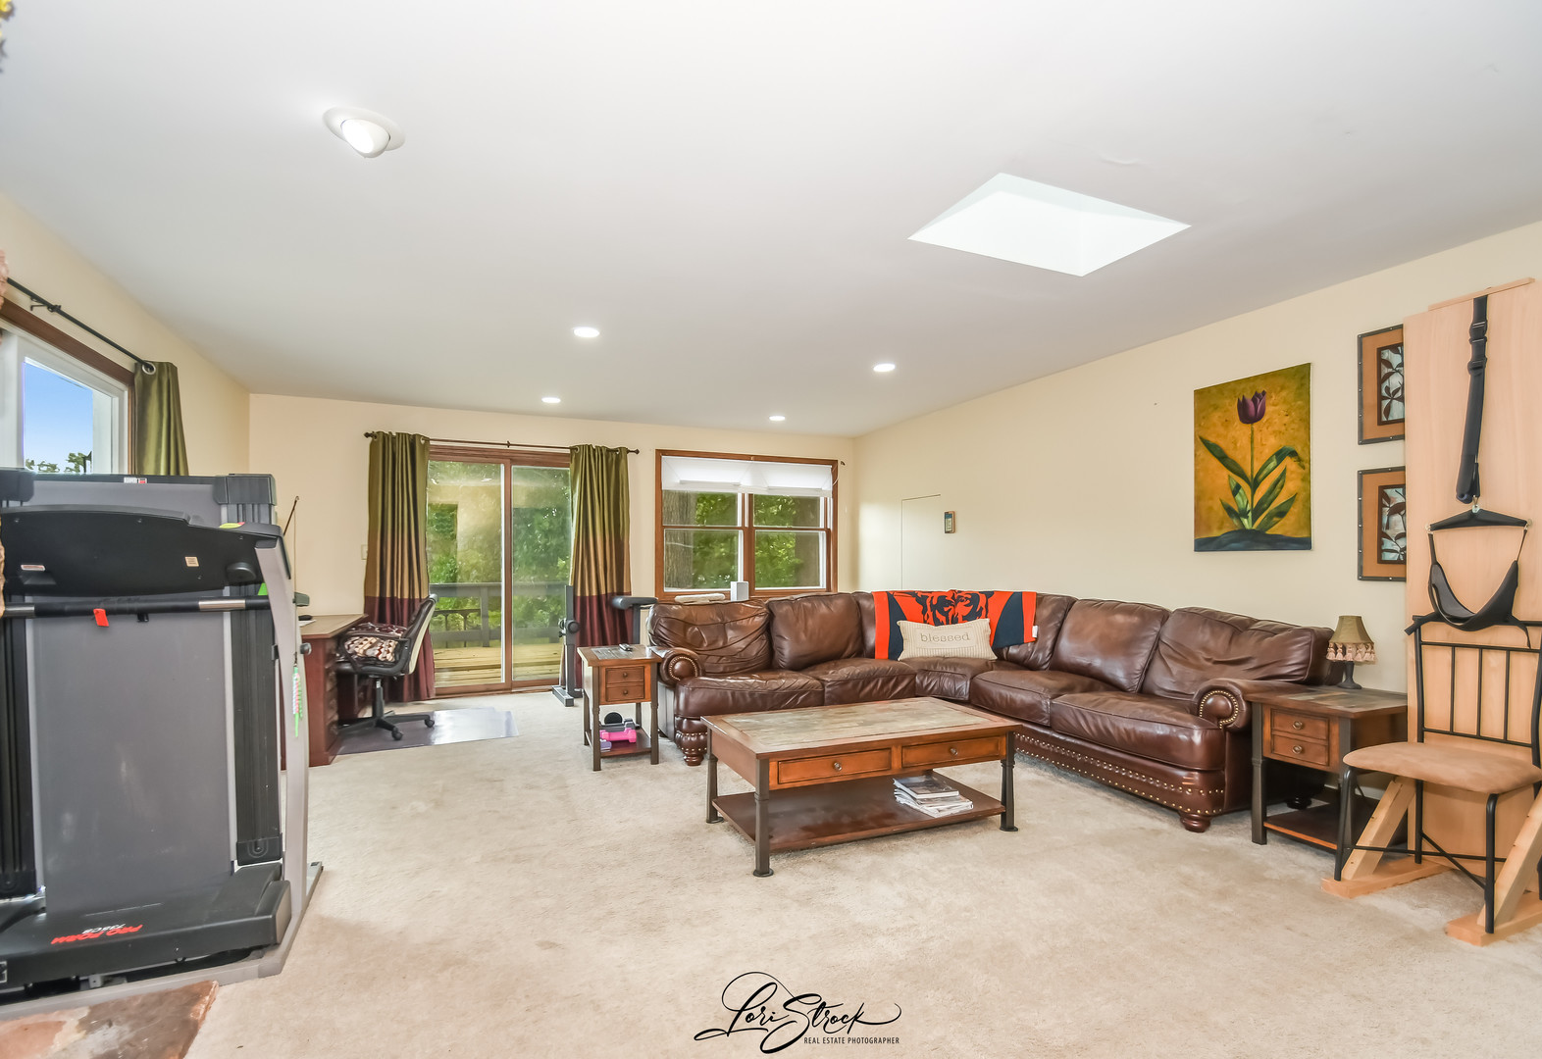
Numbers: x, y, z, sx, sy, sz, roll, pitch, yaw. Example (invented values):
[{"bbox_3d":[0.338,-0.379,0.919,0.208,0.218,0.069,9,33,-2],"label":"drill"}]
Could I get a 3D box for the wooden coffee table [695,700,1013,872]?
[{"bbox_3d":[0.393,1.069,2.918,1.230,0.450,0.660,0,-2,-22],"label":"wooden coffee table"}]

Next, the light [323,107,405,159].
[{"bbox_3d":[-1.230,-1.189,2.000,0.210,0.080,0.210,1,-3,-25],"label":"light"}]

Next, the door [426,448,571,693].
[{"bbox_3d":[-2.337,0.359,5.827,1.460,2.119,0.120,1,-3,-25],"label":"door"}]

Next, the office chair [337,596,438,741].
[{"bbox_3d":[-2.653,0.923,4.558,0.680,0.925,0.620,0,-2,-19],"label":"office chair"}]

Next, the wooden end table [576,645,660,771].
[{"bbox_3d":[-0.914,1.050,3.998,0.410,0.595,0.610,0,-2,-21],"label":"wooden end table"}]

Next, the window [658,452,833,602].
[{"bbox_3d":[-0.195,-0.030,6.850,2.038,1.466,0.110,1,-3,-25],"label":"window"}]

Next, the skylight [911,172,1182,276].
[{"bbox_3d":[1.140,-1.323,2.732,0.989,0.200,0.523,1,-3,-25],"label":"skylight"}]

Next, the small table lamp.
[{"bbox_3d":[2.458,0.521,2.823,0.155,0.300,0.155,1,-3,-25],"label":"small table lamp"}]

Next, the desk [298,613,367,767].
[{"bbox_3d":[-3.186,1.014,4.344,0.740,0.740,1.600,1,-3,-25],"label":"desk"}]

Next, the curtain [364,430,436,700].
[{"bbox_3d":[-3.028,0.296,5.402,0.492,2.199,0.150,1,-3,-25],"label":"curtain"}]

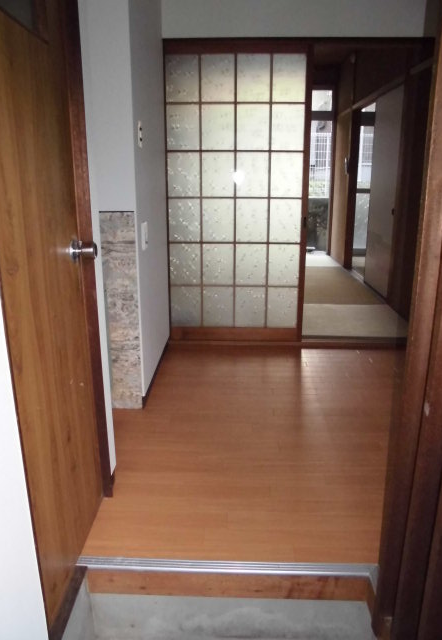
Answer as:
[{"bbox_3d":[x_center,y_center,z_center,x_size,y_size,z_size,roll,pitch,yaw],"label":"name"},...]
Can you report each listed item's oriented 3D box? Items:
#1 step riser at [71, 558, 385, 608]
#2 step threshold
[{"bbox_3d":[0.013,0.719,1.301,0.805,0.087,0.049,0,14,2],"label":"step riser"},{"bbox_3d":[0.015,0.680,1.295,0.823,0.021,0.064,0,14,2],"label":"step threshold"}]

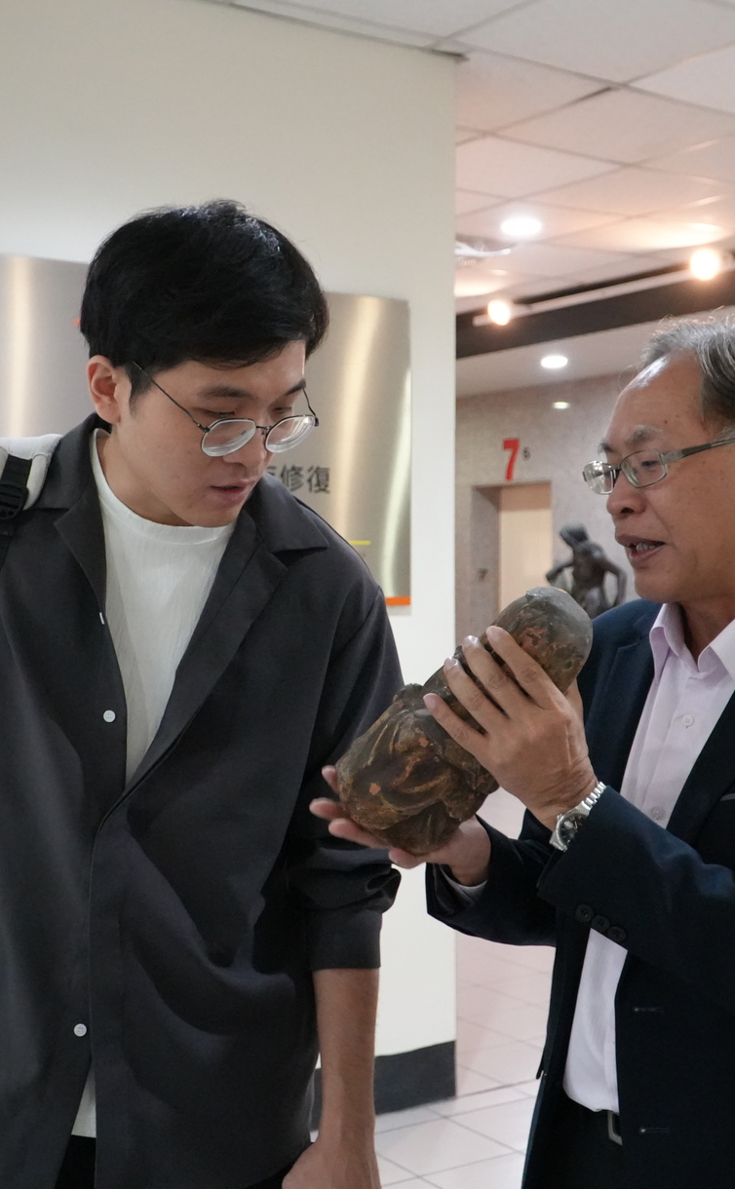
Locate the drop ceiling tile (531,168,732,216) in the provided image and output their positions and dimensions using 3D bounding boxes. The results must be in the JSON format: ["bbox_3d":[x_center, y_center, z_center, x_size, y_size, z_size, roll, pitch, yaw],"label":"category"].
[{"bbox_3d":[0.968,-1.470,5.386,0.600,0.020,0.600,-1,2,-33],"label":"drop ceiling tile"}]

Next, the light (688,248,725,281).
[{"bbox_3d":[1.423,-1.386,6.235,0.140,0.140,0.150,0,1,13],"label":"light"}]

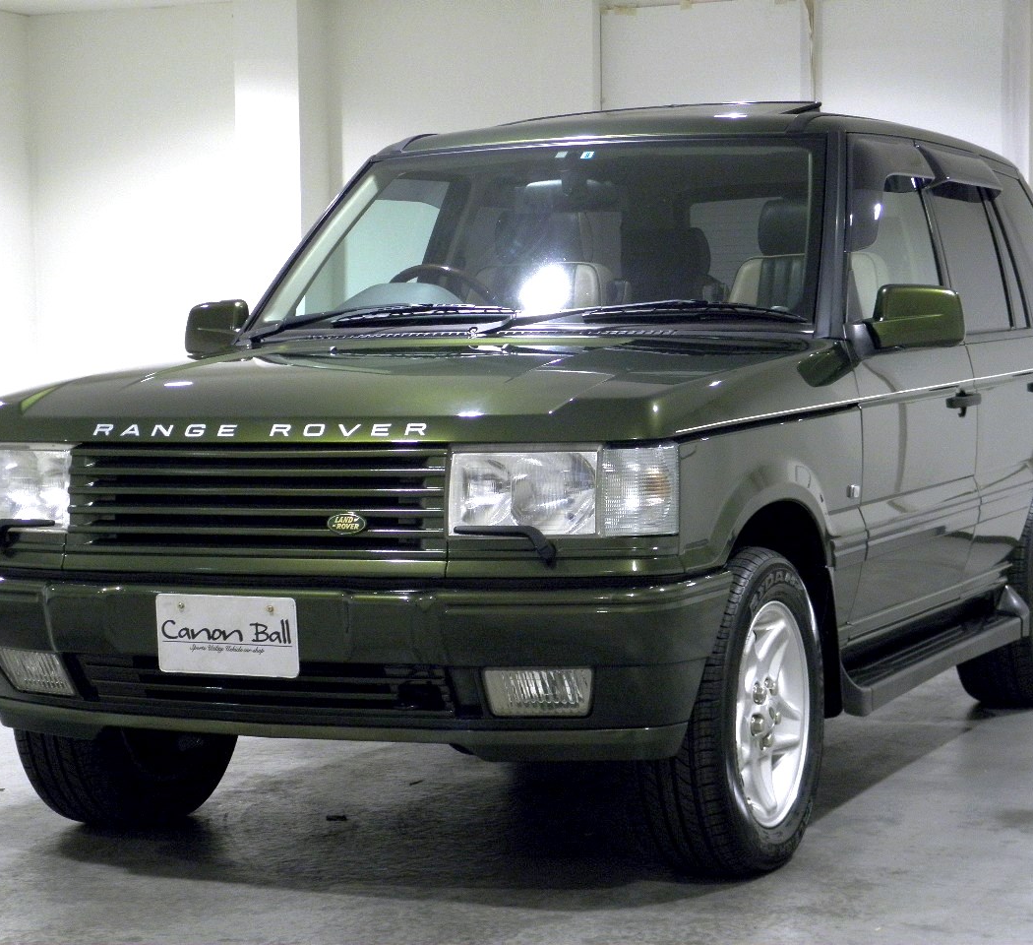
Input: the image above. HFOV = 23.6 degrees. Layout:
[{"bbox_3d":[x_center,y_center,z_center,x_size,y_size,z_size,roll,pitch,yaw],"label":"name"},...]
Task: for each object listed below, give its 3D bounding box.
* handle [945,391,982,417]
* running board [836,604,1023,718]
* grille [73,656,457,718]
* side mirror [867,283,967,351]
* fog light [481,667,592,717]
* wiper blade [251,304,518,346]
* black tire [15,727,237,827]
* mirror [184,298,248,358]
[{"bbox_3d":[1.221,-0.189,6.753,0.050,0.075,0.190,0,3,25],"label":"handle"},{"bbox_3d":[1.091,0.464,6.590,0.190,0.165,1.760,0,3,25],"label":"running board"},{"bbox_3d":[-0.531,0.436,5.109,0.940,0.115,0.090,0,3,25],"label":"grille"},{"bbox_3d":[0.981,-0.378,6.055,0.247,0.168,0.130,1,3,25],"label":"side mirror"},{"bbox_3d":[0.052,0.444,4.954,0.220,0.111,0.110,0,3,19],"label":"fog light"},{"bbox_3d":[-0.361,-0.388,6.417,0.825,0.097,0.100,1,3,25],"label":"wiper blade"},{"bbox_3d":[-0.948,0.508,6.116,0.265,0.725,0.734,1,3,25],"label":"black tire"},{"bbox_3d":[-0.819,-0.394,6.888,0.247,0.168,0.130,1,3,25],"label":"mirror"}]

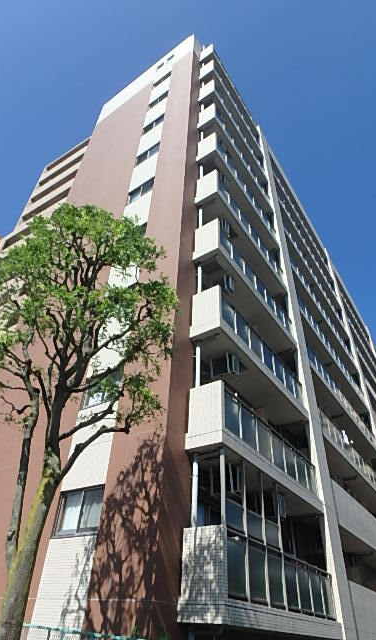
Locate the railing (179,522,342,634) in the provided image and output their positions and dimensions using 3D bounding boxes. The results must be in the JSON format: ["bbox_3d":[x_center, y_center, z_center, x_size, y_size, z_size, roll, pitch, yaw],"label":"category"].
[{"bbox_3d":[1.869,5.915,8.457,0.940,1.410,5.740,-22,-46,27],"label":"railing"}]

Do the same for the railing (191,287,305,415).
[{"bbox_3d":[2.163,1.392,12.358,0.940,1.480,6.080,-22,-46,27],"label":"railing"}]

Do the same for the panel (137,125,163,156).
[{"bbox_3d":[-1.769,-8.729,18.767,1.390,2.320,0.150,-22,-46,27],"label":"panel"}]

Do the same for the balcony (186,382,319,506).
[{"bbox_3d":[2.007,3.695,10.378,0.930,1.460,5.940,-22,-46,27],"label":"balcony"}]

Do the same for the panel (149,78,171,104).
[{"bbox_3d":[-1.574,-13.356,22.677,1.420,2.230,0.150,-22,-46,27],"label":"panel"}]

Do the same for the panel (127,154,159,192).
[{"bbox_3d":[-1.857,-6.391,16.782,1.410,2.270,0.150,-22,-46,27],"label":"panel"}]

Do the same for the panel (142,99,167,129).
[{"bbox_3d":[-1.668,-10.996,20.678,1.390,2.110,0.150,-22,-46,27],"label":"panel"}]

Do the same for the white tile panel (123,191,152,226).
[{"bbox_3d":[-1.917,-3.956,14.687,1.320,2.210,0.150,-22,-46,27],"label":"white tile panel"}]

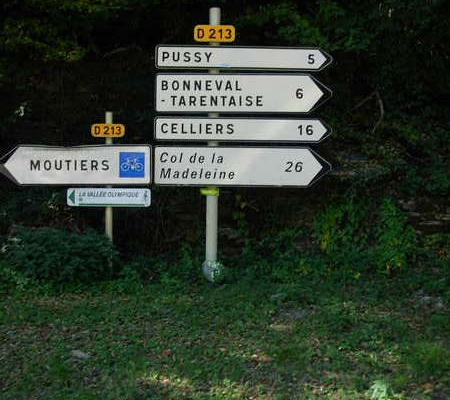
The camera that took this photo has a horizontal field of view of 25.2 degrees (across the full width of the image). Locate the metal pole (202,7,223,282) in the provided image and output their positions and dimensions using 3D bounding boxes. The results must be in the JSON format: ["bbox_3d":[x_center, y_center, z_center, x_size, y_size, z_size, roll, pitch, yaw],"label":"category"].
[{"bbox_3d":[-0.128,-0.596,10.800,0.116,2.944,0.116,1,2,0],"label":"metal pole"}]

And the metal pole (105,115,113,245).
[{"bbox_3d":[-1.184,-0.107,10.250,0.063,1.611,0.063,0,2,0],"label":"metal pole"}]

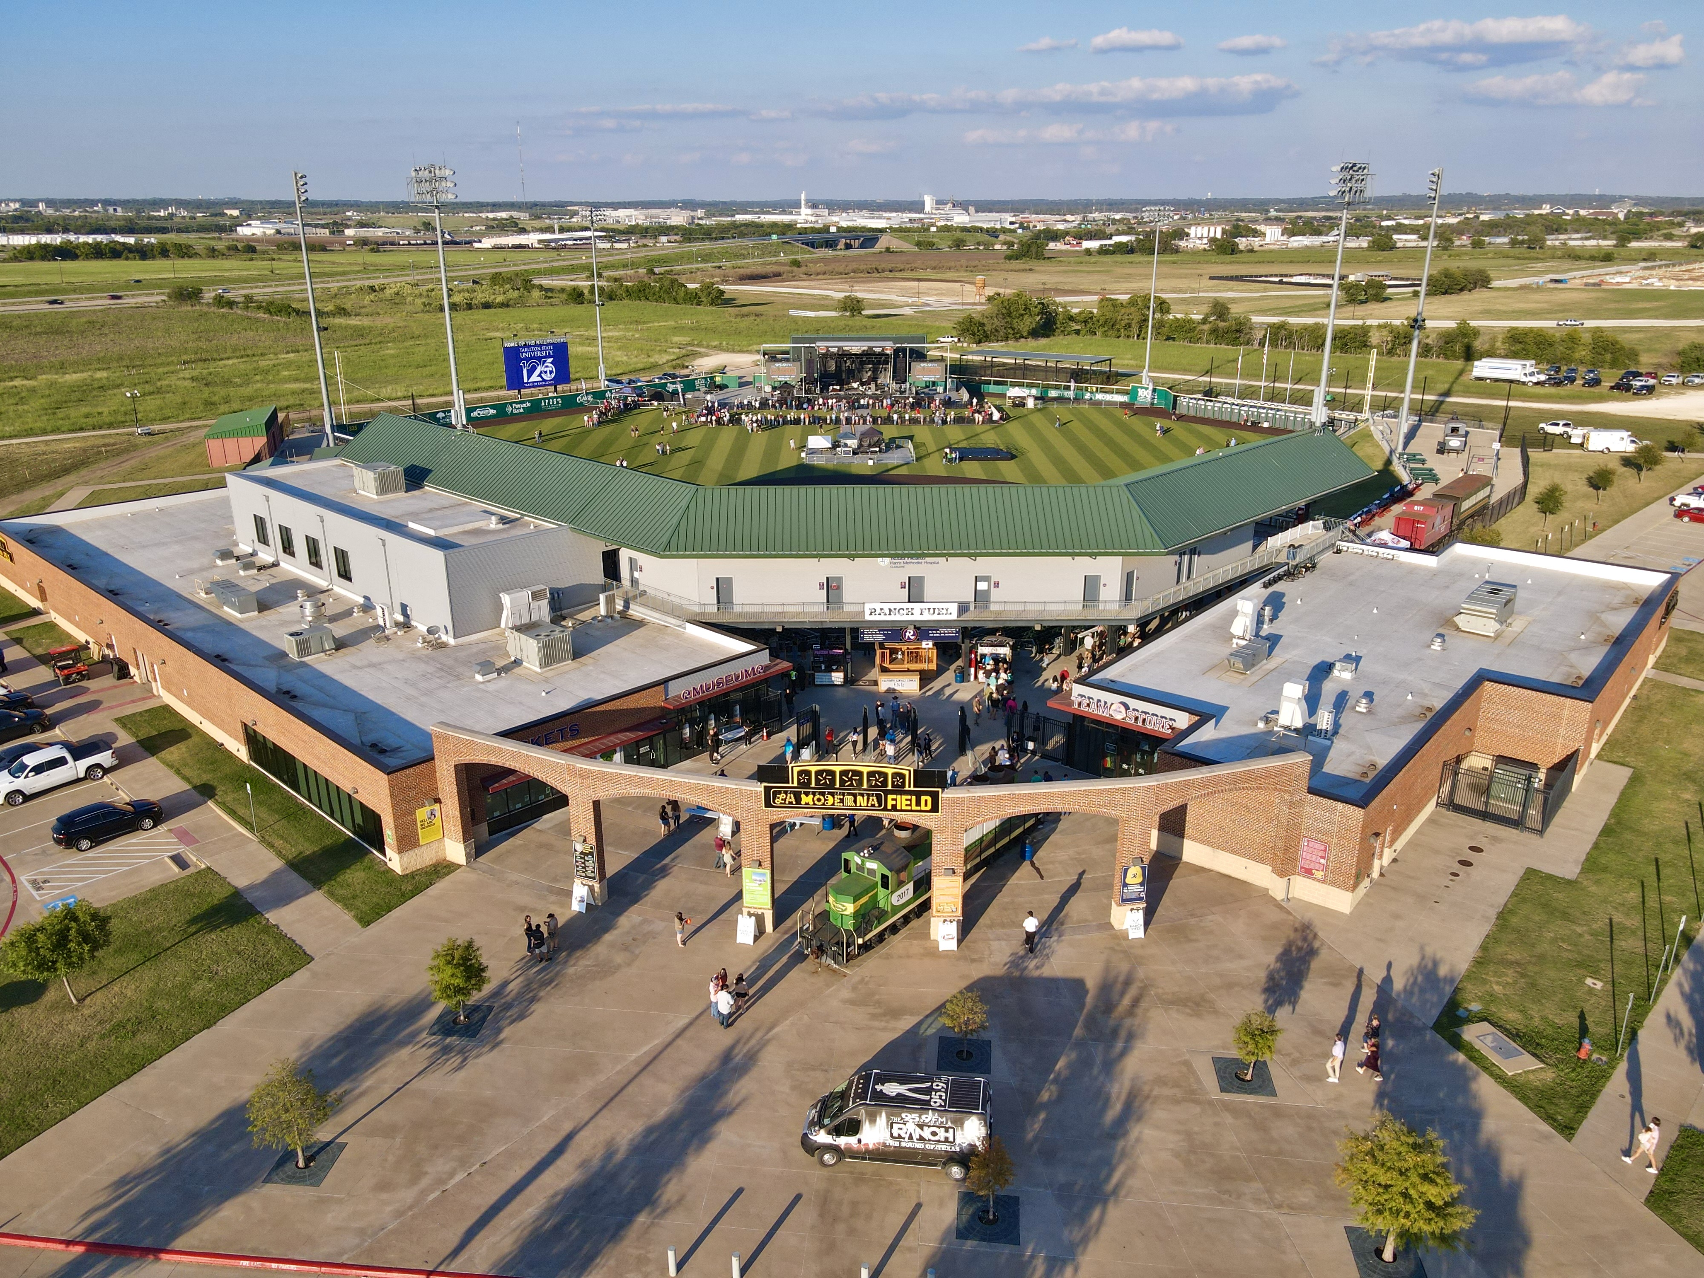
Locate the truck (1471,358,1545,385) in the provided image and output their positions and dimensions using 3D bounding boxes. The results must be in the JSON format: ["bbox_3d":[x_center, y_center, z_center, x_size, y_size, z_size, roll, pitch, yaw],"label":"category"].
[{"bbox_3d":[109.864,-44.594,198.117,9.900,3.700,2.500,14,25,33],"label":"truck"}]

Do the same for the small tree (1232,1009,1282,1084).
[{"bbox_3d":[13.931,14.146,40.893,1.615,2.649,1.615,0,20,0],"label":"small tree"}]

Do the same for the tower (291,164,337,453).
[{"bbox_3d":[-63.510,-38.316,140.384,1.800,32.006,5.000,-9,22,-23],"label":"tower"}]

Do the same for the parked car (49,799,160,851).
[{"bbox_3d":[-36.039,8.682,57.120,1.880,1.660,4.700,18,27,40],"label":"parked car"}]

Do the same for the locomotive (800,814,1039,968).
[{"bbox_3d":[3.585,9.115,52.435,2.650,4.100,15.284,17,26,39],"label":"locomotive"}]

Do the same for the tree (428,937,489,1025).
[{"bbox_3d":[-14.357,12.566,43.276,2.150,3.400,2.100,0,20,0],"label":"tree"}]

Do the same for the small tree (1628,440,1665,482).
[{"bbox_3d":[86.696,-19.298,128.705,2.933,4.398,2.933,0,20,0],"label":"small tree"}]

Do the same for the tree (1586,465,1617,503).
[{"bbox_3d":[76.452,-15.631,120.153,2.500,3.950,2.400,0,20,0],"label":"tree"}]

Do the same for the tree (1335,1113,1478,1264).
[{"bbox_3d":[15.562,15.860,33.483,3.528,4.560,3.528,0,20,0],"label":"tree"}]

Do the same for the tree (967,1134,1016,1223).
[{"bbox_3d":[4.095,15.951,34.774,1.500,2.950,1.500,0,20,0],"label":"tree"}]

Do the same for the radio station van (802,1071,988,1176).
[{"bbox_3d":[1.364,15.316,37.666,5.950,2.630,2.100,2,20,6],"label":"radio station van"}]

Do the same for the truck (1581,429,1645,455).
[{"bbox_3d":[93.476,-24.132,144.274,7.000,2.700,2.350,5,21,12],"label":"truck"}]

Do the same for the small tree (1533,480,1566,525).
[{"bbox_3d":[65.837,-12.479,111.127,2.700,4.300,2.600,0,20,0],"label":"small tree"}]

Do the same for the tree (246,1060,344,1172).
[{"bbox_3d":[-17.330,15.008,36.931,2.641,3.773,2.641,0,20,0],"label":"tree"}]

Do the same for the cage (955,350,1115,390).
[{"bbox_3d":[34.700,-51.007,222.632,27.300,4.200,9.600,12,24,30],"label":"cage"}]

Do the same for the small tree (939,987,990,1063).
[{"bbox_3d":[3.965,13.590,41.446,1.800,2.750,1.800,0,20,0],"label":"small tree"}]

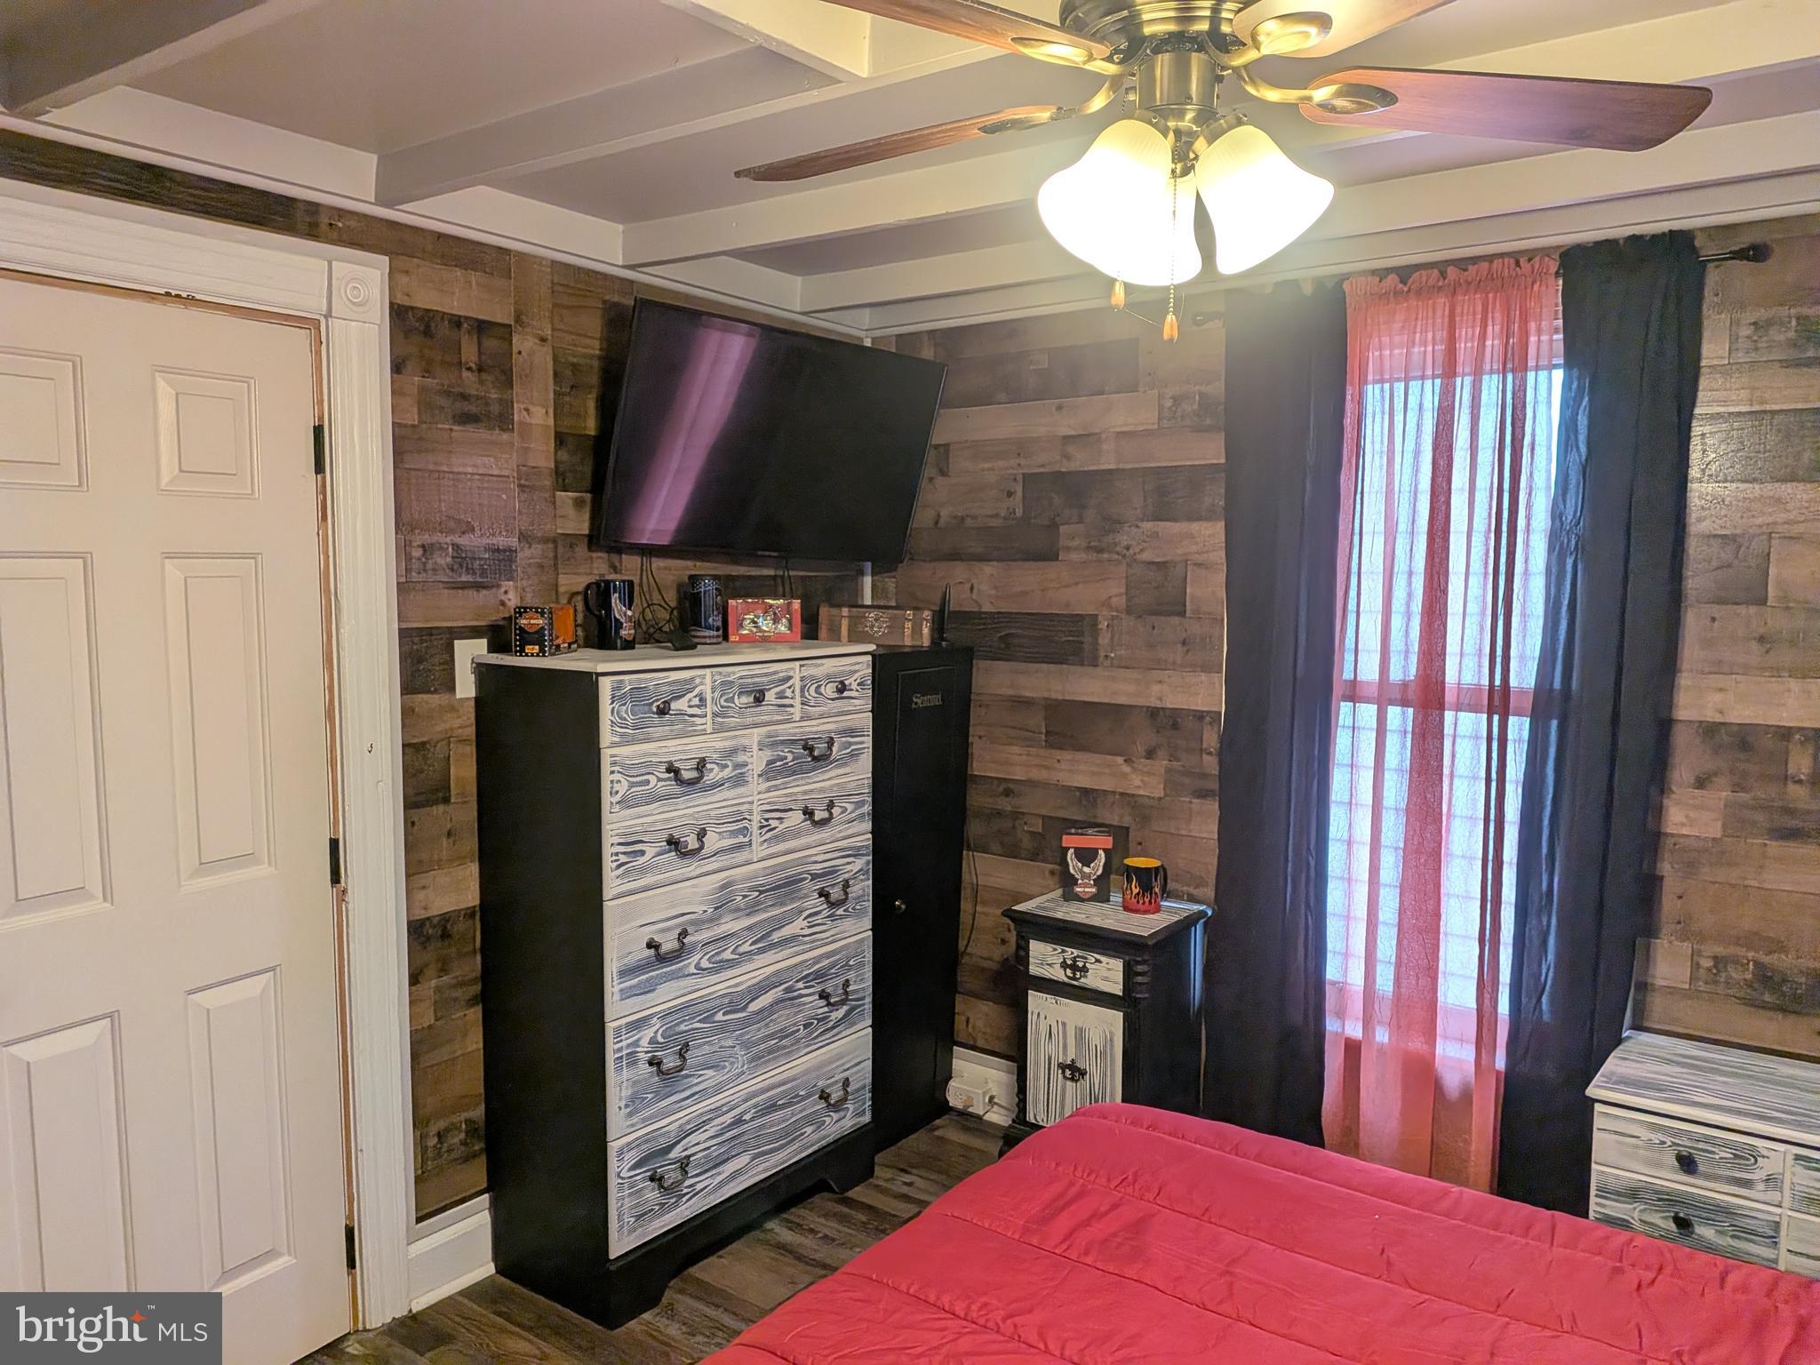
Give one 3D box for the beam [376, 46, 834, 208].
[{"bbox_3d":[-0.557,-0.940,2.132,1.093,0.092,0.046,4,6,33],"label":"beam"}]

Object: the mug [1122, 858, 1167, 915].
[{"bbox_3d":[0.589,0.502,3.117,0.128,0.118,0.095,-2,6,-26],"label":"mug"}]

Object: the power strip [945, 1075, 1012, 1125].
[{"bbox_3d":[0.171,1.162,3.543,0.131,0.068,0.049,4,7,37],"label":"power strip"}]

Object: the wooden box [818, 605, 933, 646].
[{"bbox_3d":[-0.077,-0.153,3.448,0.303,0.092,0.154,1,5,12],"label":"wooden box"}]

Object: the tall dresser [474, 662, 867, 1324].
[{"bbox_3d":[-0.503,0.592,2.925,0.393,1.343,0.847,4,7,37],"label":"tall dresser"}]

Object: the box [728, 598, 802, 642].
[{"bbox_3d":[-0.367,-0.154,3.173,0.182,0.106,0.066,-1,5,-13],"label":"box"}]

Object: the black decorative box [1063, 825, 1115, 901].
[{"bbox_3d":[0.457,0.465,3.223,0.128,0.172,0.092,1,5,8],"label":"black decorative box"}]

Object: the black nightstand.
[{"bbox_3d":[0.480,0.909,3.137,0.405,0.696,0.308,4,7,37],"label":"black nightstand"}]

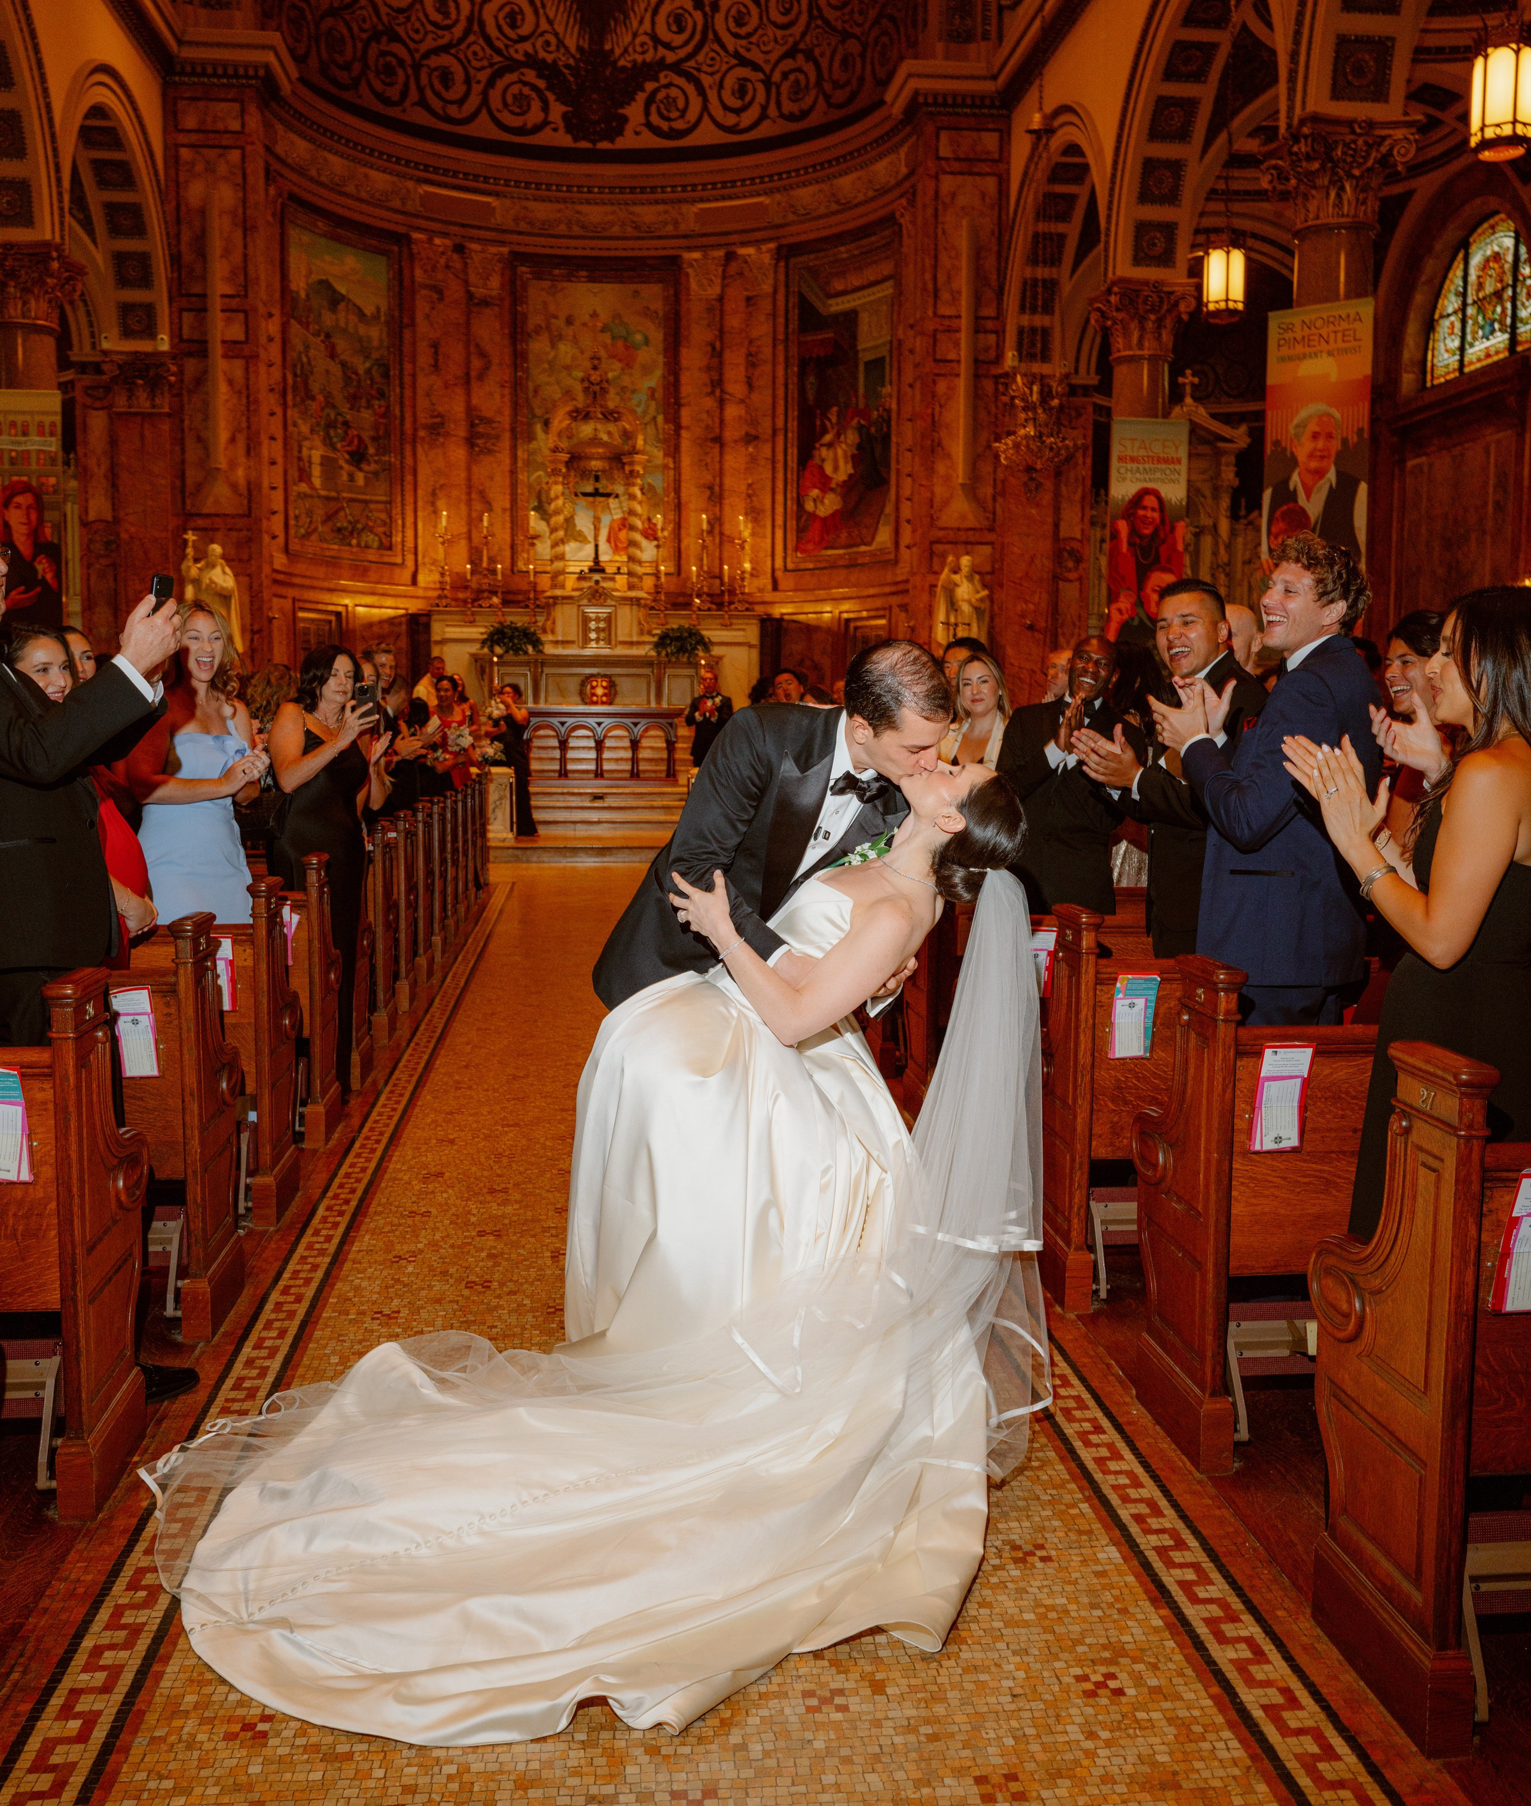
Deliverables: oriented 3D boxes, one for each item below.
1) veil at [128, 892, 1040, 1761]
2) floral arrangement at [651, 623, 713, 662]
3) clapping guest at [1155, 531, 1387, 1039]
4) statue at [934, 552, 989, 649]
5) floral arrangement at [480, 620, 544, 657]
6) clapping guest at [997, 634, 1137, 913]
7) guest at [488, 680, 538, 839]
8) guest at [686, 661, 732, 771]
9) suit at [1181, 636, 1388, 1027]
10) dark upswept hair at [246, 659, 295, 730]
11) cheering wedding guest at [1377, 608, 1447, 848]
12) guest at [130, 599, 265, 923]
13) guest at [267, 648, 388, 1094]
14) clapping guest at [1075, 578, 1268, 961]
[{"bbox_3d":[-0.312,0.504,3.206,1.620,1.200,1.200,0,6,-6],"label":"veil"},{"bbox_3d":[-1.205,-3.780,26.073,0.900,0.532,0.700,0,6,-6],"label":"floral arrangement"},{"bbox_3d":[1.123,0.105,4.021,0.520,1.850,0.530,1,6,3],"label":"clapping guest"},{"bbox_3d":[2.533,-3.776,23.133,0.700,1.425,0.500,0,6,-6],"label":"statue"},{"bbox_3d":[-3.659,-3.809,25.828,0.900,0.527,0.700,0,6,-6],"label":"floral arrangement"},{"bbox_3d":[0.989,-0.026,5.873,0.550,1.720,0.480,3,7,23],"label":"clapping guest"},{"bbox_3d":[-2.571,-1.457,18.185,0.450,1.580,0.480,-5,8,-41],"label":"guest"},{"bbox_3d":[-0.618,-1.638,19.529,0.530,1.833,0.400,0,6,-6],"label":"guest"},{"bbox_3d":[1.151,0.210,4.034,0.400,1.540,0.500,1,6,6],"label":"suit"},{"bbox_3d":[-1.970,-0.825,7.143,0.230,0.278,0.220,-4,7,-35],"label":"dark upswept hair"},{"bbox_3d":[1.480,0.190,4.054,0.450,1.680,0.480,-1,6,-18],"label":"cheering wedding guest"},{"bbox_3d":[-1.725,-0.028,5.443,0.450,1.757,0.380,-4,8,-40],"label":"guest"},{"bbox_3d":[-1.596,-0.092,6.533,0.450,1.665,0.430,-5,8,-40],"label":"guest"},{"bbox_3d":[1.113,0.035,4.827,0.520,1.799,0.500,-4,8,-40],"label":"clapping guest"}]

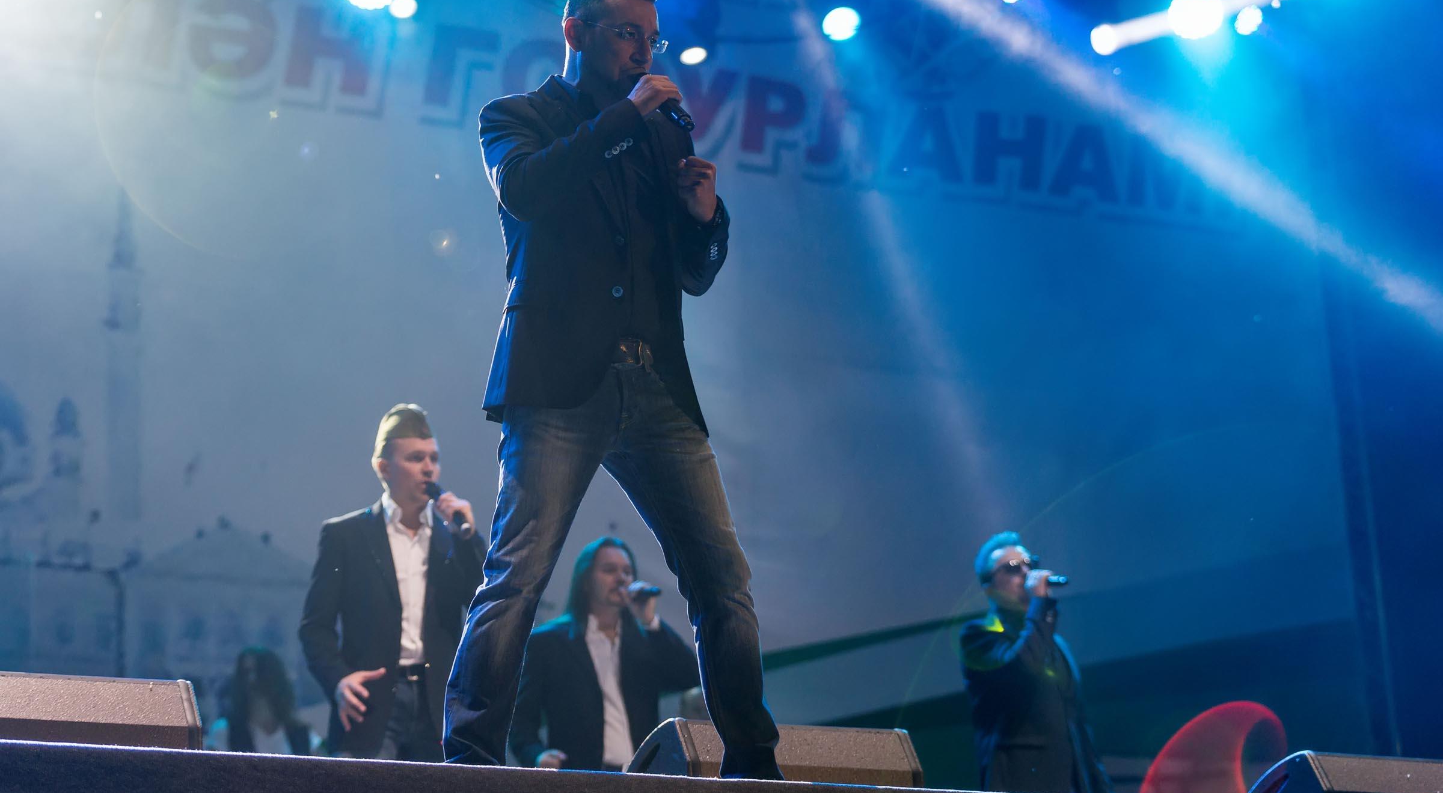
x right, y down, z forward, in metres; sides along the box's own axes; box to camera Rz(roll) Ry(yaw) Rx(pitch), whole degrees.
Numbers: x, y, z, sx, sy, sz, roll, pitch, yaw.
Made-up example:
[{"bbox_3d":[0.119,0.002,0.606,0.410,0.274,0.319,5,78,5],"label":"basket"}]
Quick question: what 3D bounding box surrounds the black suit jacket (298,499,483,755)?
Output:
[{"bbox_3d":[-1.041,0.714,8.886,0.600,0.840,0.380,7,-20,-28],"label":"black suit jacket"}]

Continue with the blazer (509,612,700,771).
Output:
[{"bbox_3d":[-0.422,1.150,10.372,0.680,0.770,0.380,5,-19,-22],"label":"blazer"}]

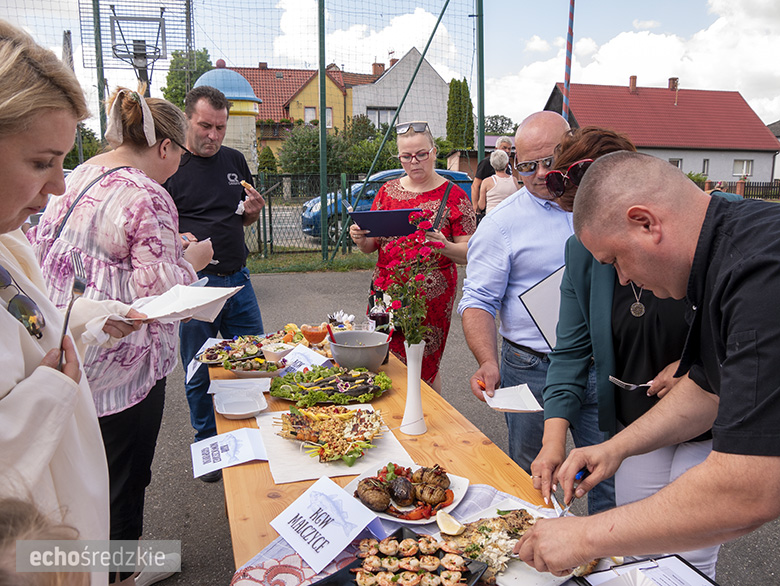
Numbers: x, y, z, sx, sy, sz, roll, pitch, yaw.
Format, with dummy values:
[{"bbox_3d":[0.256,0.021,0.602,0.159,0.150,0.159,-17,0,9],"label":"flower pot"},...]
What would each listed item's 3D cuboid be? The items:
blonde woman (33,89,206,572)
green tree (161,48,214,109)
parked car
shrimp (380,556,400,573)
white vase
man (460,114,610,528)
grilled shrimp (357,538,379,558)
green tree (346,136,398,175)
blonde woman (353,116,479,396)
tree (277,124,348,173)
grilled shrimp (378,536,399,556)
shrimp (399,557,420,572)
[{"bbox_3d":[-0.910,0.201,2.203,0.450,1.700,0.520,-11,16,-43],"label":"blonde woman"},{"bbox_3d":[-9.808,-8.300,30.970,2.800,6.990,2.800,-3,12,-17],"label":"green tree"},{"bbox_3d":[-0.263,-1.932,13.404,3.850,1.480,1.700,-3,12,-17],"label":"parked car"},{"bbox_3d":[0.001,0.486,1.130,0.035,0.018,0.030,0,11,0],"label":"shrimp"},{"bbox_3d":[0.069,0.263,1.755,0.076,0.255,0.076,0,11,0],"label":"white vase"},{"bbox_3d":[0.493,0.285,1.937,0.580,1.640,0.420,0,12,2],"label":"man"},{"bbox_3d":[-0.042,0.476,1.177,0.038,0.018,0.038,0,11,0],"label":"grilled shrimp"},{"bbox_3d":[-0.728,-5.962,29.912,2.700,2.824,2.430,0,11,-1],"label":"green tree"},{"bbox_3d":[0.116,0.106,2.757,0.540,1.670,0.460,2,12,11],"label":"blonde woman"},{"bbox_3d":[-3.627,-6.184,29.867,3.300,3.279,2.970,-1,11,-7],"label":"tree"},{"bbox_3d":[-0.003,0.478,1.189,0.037,0.022,0.035,-1,12,0],"label":"grilled shrimp"},{"bbox_3d":[0.035,0.488,1.135,0.040,0.022,0.029,-1,12,0],"label":"shrimp"}]

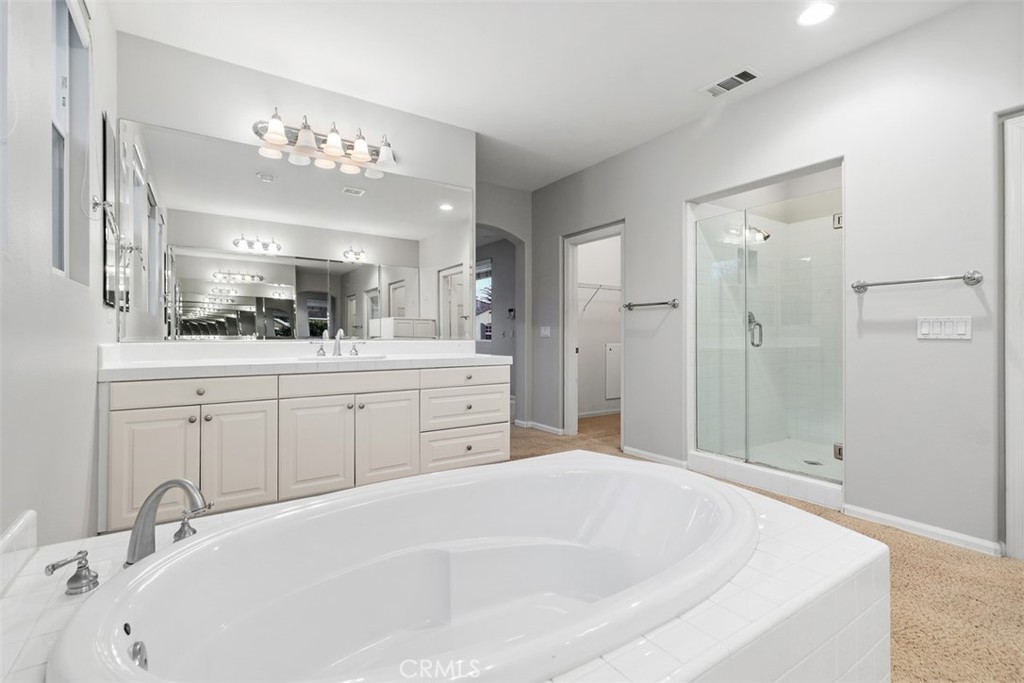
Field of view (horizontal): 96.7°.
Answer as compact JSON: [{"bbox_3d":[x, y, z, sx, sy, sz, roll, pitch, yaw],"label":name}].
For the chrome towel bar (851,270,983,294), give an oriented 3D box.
[{"bbox_3d":[2.116,-0.314,2.413,0.090,0.076,0.539,-1,1,-34],"label":"chrome towel bar"}]

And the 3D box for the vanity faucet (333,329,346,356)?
[{"bbox_3d":[-1.120,0.007,2.960,0.056,0.177,0.140,-1,1,-34],"label":"vanity faucet"}]

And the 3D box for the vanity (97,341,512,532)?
[{"bbox_3d":[-1.072,0.518,2.893,2.250,1.016,0.554,-1,1,-34],"label":"vanity"}]

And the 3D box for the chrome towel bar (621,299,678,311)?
[{"bbox_3d":[1.161,-0.305,3.834,0.090,0.075,0.538,-1,1,-34],"label":"chrome towel bar"}]

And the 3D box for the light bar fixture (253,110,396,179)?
[{"bbox_3d":[-1.176,-1.341,3.015,0.930,0.233,0.190,-1,1,-34],"label":"light bar fixture"}]

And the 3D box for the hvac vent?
[{"bbox_3d":[1.436,-1.704,3.002,0.181,0.018,0.352,-1,1,-34],"label":"hvac vent"}]

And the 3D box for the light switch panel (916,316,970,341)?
[{"bbox_3d":[2.214,-0.069,2.339,0.014,0.113,0.211,-1,1,-34],"label":"light switch panel"}]

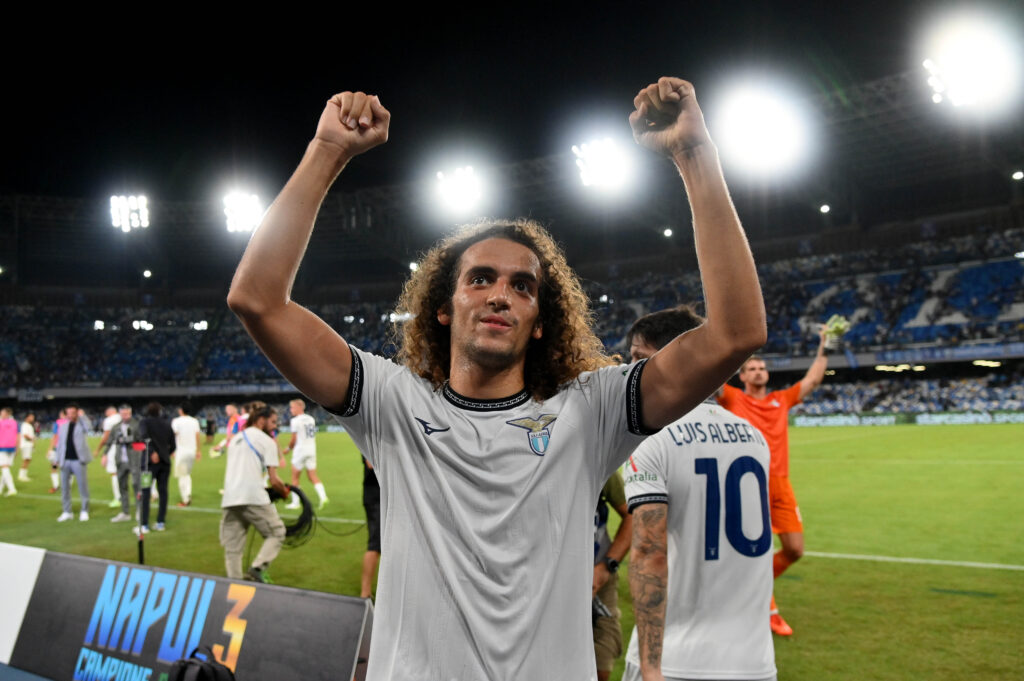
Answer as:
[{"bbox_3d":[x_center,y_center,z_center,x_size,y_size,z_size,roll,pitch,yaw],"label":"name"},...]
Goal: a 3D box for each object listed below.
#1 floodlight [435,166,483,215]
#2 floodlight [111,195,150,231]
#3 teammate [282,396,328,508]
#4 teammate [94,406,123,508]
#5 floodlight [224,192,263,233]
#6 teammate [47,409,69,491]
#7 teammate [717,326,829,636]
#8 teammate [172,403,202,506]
[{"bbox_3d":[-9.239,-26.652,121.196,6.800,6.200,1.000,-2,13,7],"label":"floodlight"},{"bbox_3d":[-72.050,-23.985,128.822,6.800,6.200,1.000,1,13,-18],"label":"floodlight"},{"bbox_3d":[-3.530,1.928,11.700,0.650,1.800,0.550,-5,-8,28],"label":"teammate"},{"bbox_3d":[-7.170,2.097,12.405,0.550,1.770,0.550,-1,-7,0],"label":"teammate"},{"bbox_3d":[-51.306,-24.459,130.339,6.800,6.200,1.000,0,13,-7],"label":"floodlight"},{"bbox_3d":[-10.241,2.521,15.582,0.550,1.800,0.520,-1,-7,-6],"label":"teammate"},{"bbox_3d":[1.685,0.875,4.657,0.820,1.990,0.620,-2,-7,7],"label":"teammate"},{"bbox_3d":[-5.885,2.051,12.435,0.550,1.820,0.450,4,-8,-37],"label":"teammate"}]

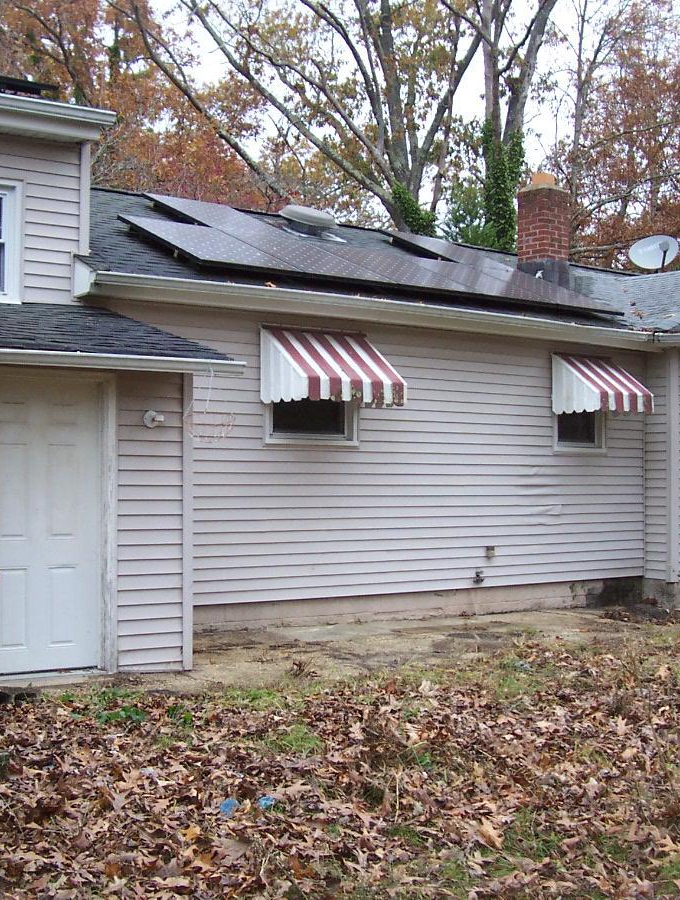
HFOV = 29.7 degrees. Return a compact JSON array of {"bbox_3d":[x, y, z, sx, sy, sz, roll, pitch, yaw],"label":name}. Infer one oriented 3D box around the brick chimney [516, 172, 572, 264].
[{"bbox_3d":[2.429,-2.740,15.246,0.430,1.117,0.430,1,-2,-37],"label":"brick chimney"}]

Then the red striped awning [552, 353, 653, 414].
[{"bbox_3d":[2.780,-0.695,13.457,0.892,0.623,0.600,1,-2,-37],"label":"red striped awning"}]

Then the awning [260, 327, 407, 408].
[{"bbox_3d":[-0.028,-0.728,11.242,1.127,0.669,0.620,1,-2,-37],"label":"awning"}]

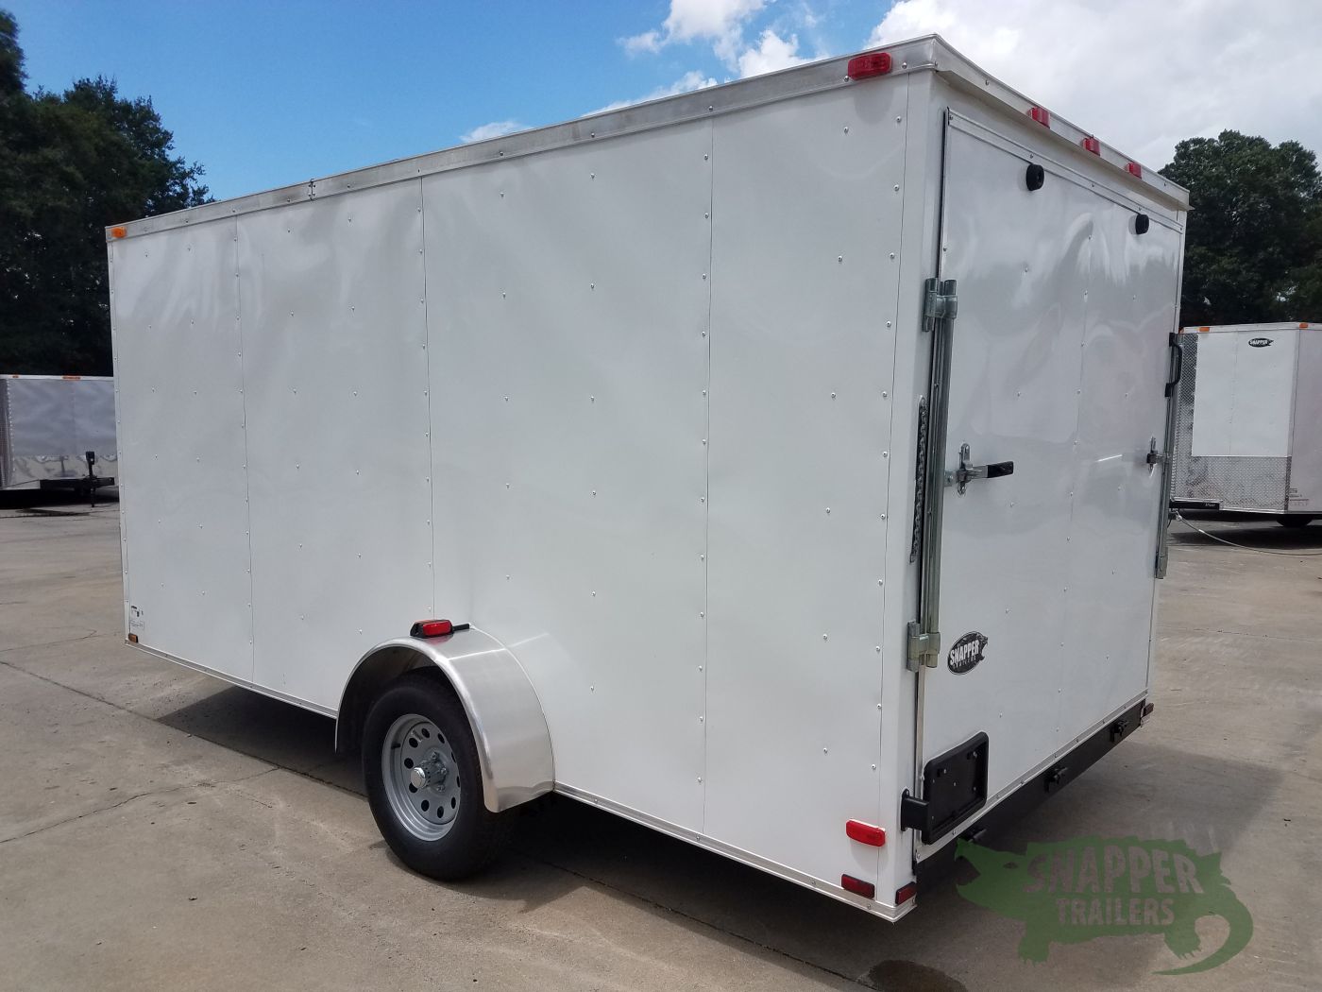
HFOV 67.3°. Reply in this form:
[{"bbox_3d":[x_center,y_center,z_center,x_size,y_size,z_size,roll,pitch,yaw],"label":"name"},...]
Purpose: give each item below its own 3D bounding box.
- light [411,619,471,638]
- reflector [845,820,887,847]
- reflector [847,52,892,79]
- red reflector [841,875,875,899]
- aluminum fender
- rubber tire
[{"bbox_3d":[-0.735,0.444,3.364,0.062,0.055,0.205,5,7,40],"label":"light"},{"bbox_3d":[0.512,0.844,2.480,0.104,0.051,0.026,5,7,40],"label":"reflector"},{"bbox_3d":[0.490,-1.011,2.338,0.105,0.051,0.026,5,7,40],"label":"reflector"},{"bbox_3d":[0.499,0.988,2.511,0.089,0.036,0.008,5,7,40],"label":"red reflector"},{"bbox_3d":[-0.753,0.700,3.382,0.864,0.474,0.236,5,7,40],"label":"aluminum fender"},{"bbox_3d":[-0.748,0.933,3.412,0.686,0.686,0.205,5,7,40],"label":"rubber tire"}]

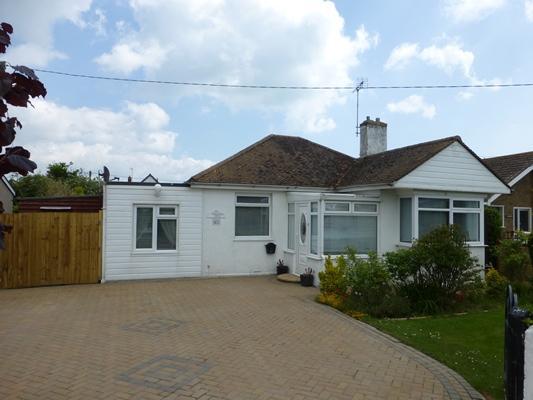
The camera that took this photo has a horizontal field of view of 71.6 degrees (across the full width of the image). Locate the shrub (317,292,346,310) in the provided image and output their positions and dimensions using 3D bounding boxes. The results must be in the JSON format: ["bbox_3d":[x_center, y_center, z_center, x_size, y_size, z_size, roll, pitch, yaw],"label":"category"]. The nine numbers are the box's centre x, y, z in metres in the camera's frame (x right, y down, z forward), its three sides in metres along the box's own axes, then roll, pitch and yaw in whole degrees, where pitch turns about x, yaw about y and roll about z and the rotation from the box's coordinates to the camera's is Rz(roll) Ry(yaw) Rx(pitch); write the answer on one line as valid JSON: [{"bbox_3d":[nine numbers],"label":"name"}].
[{"bbox_3d":[1.316,2.029,7.600,0.547,0.290,0.600,2,-2,-20],"label":"shrub"}]

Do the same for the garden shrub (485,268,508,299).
[{"bbox_3d":[5.538,1.981,8.900,0.549,0.662,0.550,2,-2,-20],"label":"garden shrub"}]

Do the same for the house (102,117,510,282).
[{"bbox_3d":[0.138,-0.458,13.165,10.530,5.707,9.950,2,-2,-20],"label":"house"}]

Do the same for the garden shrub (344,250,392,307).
[{"bbox_3d":[2.172,1.619,7.950,1.022,1.151,0.950,2,-2,-20],"label":"garden shrub"}]

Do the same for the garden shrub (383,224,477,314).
[{"bbox_3d":[3.638,1.385,8.150,1.969,1.689,1.600,2,-2,-20],"label":"garden shrub"}]

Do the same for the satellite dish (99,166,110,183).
[{"bbox_3d":[-4.646,-0.731,10.600,0.340,0.460,0.480,2,-2,-21],"label":"satellite dish"}]

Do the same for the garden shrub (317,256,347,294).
[{"bbox_3d":[1.509,1.731,8.450,0.608,0.969,0.600,1,-1,0],"label":"garden shrub"}]

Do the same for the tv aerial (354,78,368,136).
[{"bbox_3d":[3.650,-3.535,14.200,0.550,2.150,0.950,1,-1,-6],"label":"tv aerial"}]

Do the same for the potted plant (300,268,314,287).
[{"bbox_3d":[1.098,2.071,9.900,0.356,0.471,0.360,2,-2,-20],"label":"potted plant"}]

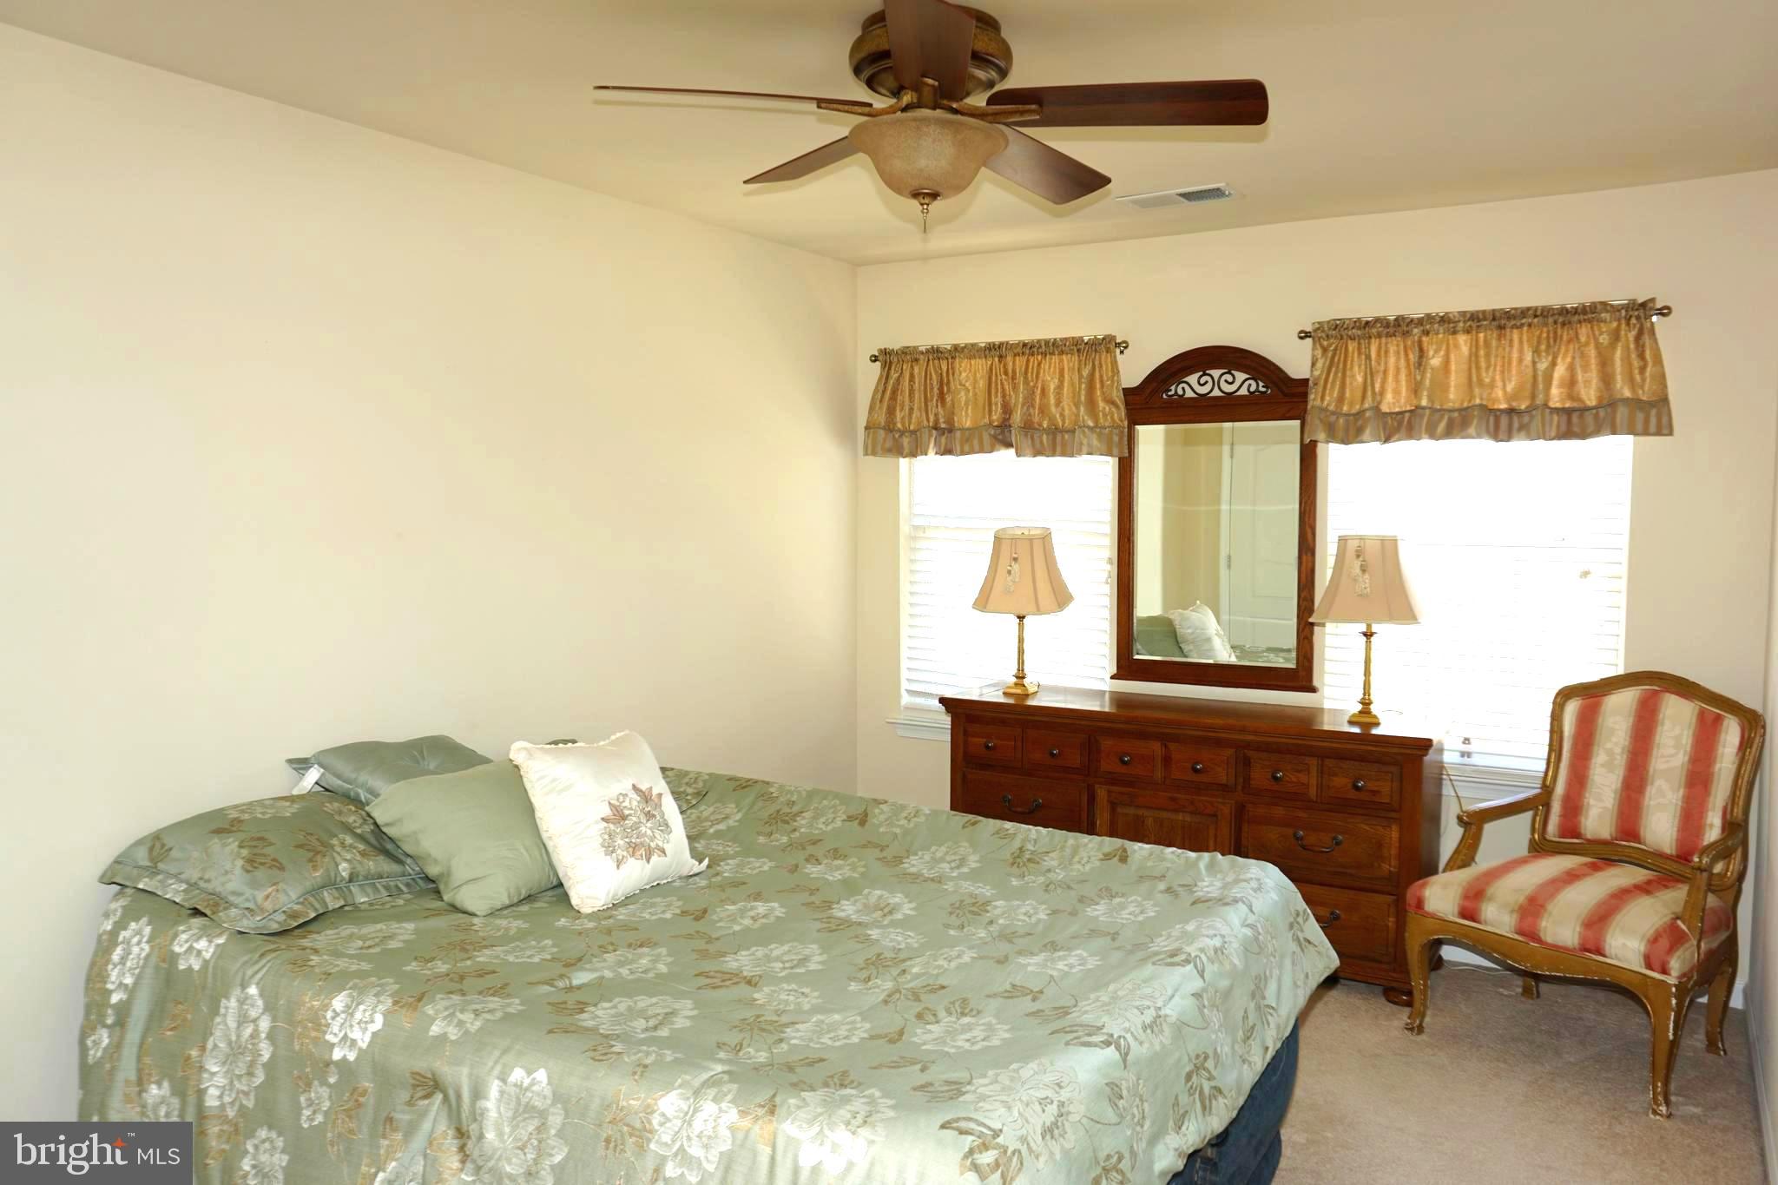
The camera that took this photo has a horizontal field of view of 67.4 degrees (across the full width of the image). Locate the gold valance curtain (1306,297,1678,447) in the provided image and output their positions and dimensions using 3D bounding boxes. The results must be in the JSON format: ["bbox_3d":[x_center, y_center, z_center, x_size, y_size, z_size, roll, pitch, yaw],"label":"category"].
[{"bbox_3d":[1.825,-0.667,4.144,1.058,0.405,0.095,2,5,30],"label":"gold valance curtain"}]

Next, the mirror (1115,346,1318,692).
[{"bbox_3d":[1.135,-0.262,4.622,0.715,1.162,0.055,2,5,30],"label":"mirror"}]

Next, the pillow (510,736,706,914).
[{"bbox_3d":[-0.624,0.497,2.991,0.140,0.400,0.390,-44,-21,25],"label":"pillow"}]

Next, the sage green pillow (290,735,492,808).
[{"bbox_3d":[-1.073,0.436,3.150,0.440,0.140,0.450,17,12,28],"label":"sage green pillow"}]

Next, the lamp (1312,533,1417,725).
[{"bbox_3d":[1.503,0.110,4.194,0.350,0.590,0.350,2,5,30],"label":"lamp"}]

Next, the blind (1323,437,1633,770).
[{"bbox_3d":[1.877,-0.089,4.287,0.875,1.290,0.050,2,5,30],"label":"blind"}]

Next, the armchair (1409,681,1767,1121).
[{"bbox_3d":[1.940,0.750,3.688,0.700,1.017,0.720,-3,5,-38],"label":"armchair"}]

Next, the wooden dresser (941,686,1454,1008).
[{"bbox_3d":[0.988,0.794,4.481,1.610,0.818,0.450,2,5,30],"label":"wooden dresser"}]

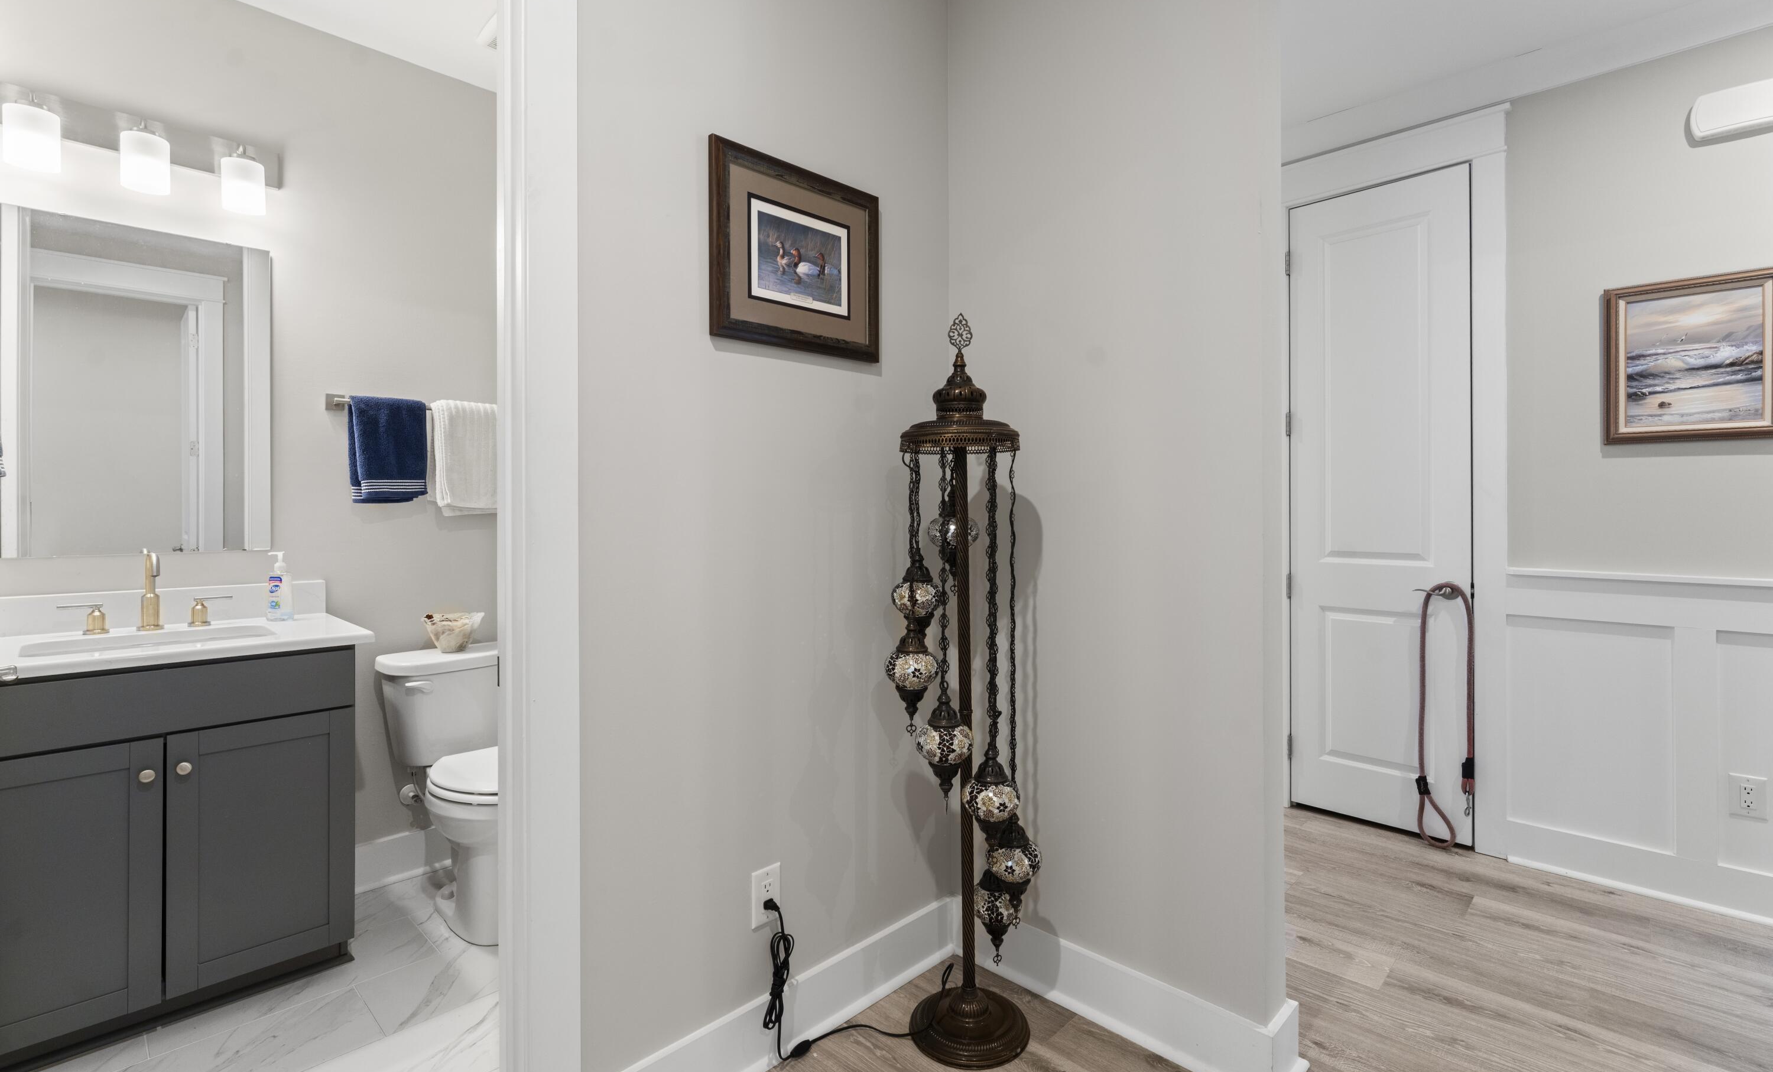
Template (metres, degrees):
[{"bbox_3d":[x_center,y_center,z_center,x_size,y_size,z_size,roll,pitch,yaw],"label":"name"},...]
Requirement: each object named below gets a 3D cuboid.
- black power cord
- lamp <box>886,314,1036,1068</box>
[{"bbox_3d":[-0.029,1.001,1.756,0.480,0.360,0.190,-1,1,-44],"label":"black power cord"},{"bbox_3d":[0.180,0.320,1.725,0.345,1.670,0.345,0,1,0],"label":"lamp"}]

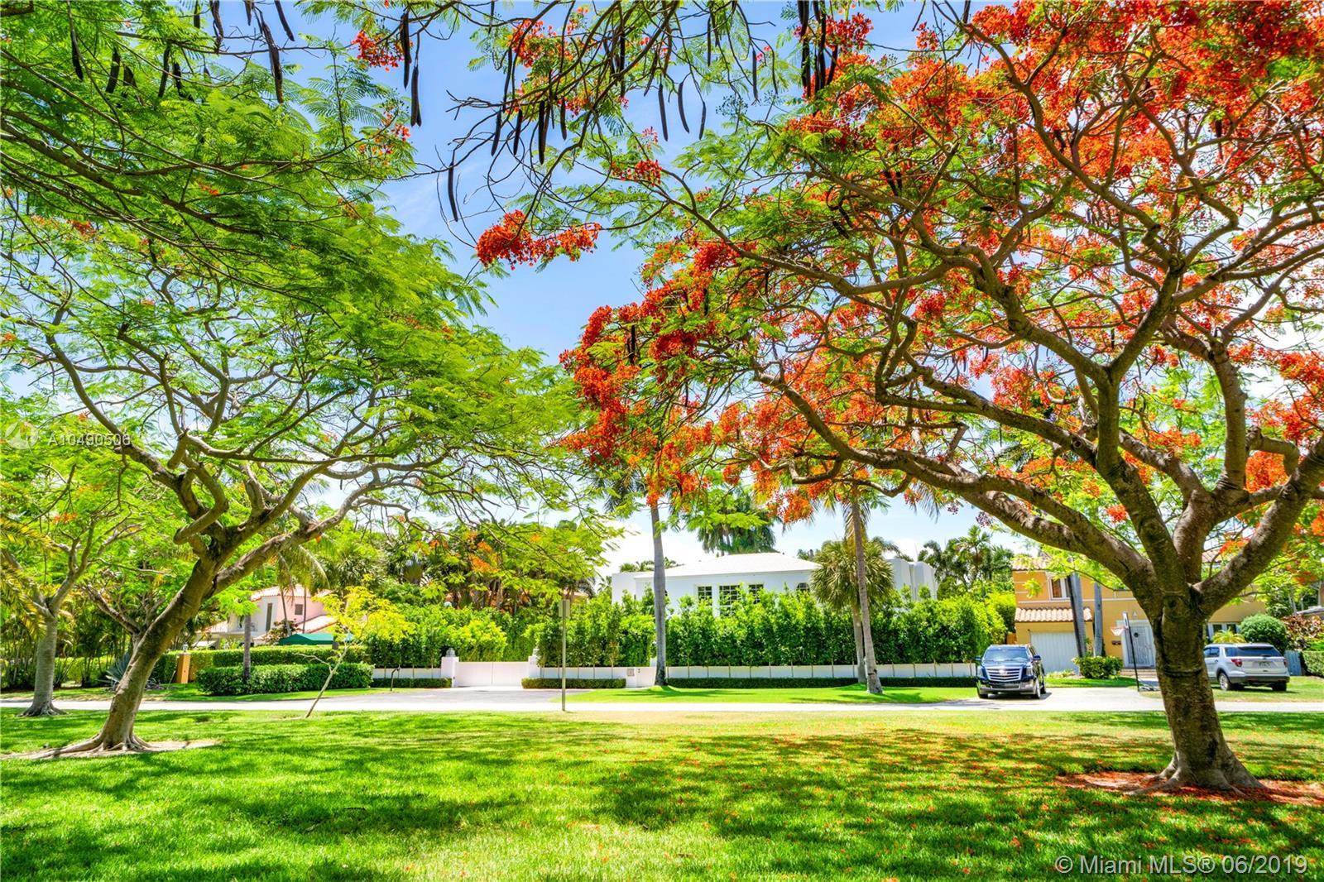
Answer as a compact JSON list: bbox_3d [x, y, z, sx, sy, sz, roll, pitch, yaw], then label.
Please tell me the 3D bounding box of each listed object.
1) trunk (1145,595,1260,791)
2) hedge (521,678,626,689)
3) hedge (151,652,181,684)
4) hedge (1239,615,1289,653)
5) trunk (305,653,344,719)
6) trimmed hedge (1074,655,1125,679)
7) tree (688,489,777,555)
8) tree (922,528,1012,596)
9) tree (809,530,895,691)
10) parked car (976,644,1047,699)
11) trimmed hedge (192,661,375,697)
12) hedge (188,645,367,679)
[{"bbox_3d":[6.970,3.159,11.379,1.150,2.450,1.050,0,-13,0],"label":"trunk"},{"bbox_3d":[-3.810,10.411,38.026,4.450,0.470,0.650,0,-13,0],"label":"hedge"},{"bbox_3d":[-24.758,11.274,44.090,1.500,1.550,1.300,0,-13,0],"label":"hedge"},{"bbox_3d":[27.950,9.463,41.000,2.350,2.600,2.350,0,-13,0],"label":"hedge"},{"bbox_3d":[-8.995,6.525,23.500,1.000,1.700,0.450,0,-13,0],"label":"trunk"},{"bbox_3d":[21.068,10.835,42.446,2.100,1.150,1.400,0,-13,0],"label":"trimmed hedge"},{"bbox_3d":[4.911,9.522,63.000,6.300,12.300,6.300,0,-13,0],"label":"tree"},{"bbox_3d":[18.707,9.680,54.000,5.500,8.400,5.500,0,-13,0],"label":"tree"},{"bbox_3d":[7.980,6.981,36.985,3.400,6.500,3.400,0,-13,0],"label":"tree"},{"bbox_3d":[13.407,8.776,33.776,2.070,1.900,5.200,-7,-15,26],"label":"parked car"},{"bbox_3d":[-16.401,10.429,38.700,7.000,1.100,1.300,11,-17,-39],"label":"trimmed hedge"},{"bbox_3d":[-19.729,11.464,45.300,9.300,1.600,1.300,-2,-13,8],"label":"hedge"}]

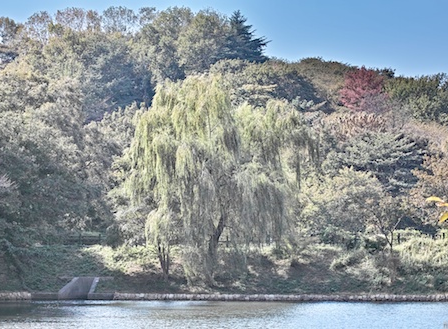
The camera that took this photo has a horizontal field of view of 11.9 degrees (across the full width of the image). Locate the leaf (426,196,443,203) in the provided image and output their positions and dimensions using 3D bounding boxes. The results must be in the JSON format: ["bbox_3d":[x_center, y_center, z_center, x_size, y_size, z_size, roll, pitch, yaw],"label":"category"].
[{"bbox_3d":[0.978,0.163,10.000,0.084,0.030,0.045,0,-2,0],"label":"leaf"}]

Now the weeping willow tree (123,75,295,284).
[{"bbox_3d":[-1.341,1.149,165.000,13.300,15.800,12.500,0,-2,0],"label":"weeping willow tree"}]

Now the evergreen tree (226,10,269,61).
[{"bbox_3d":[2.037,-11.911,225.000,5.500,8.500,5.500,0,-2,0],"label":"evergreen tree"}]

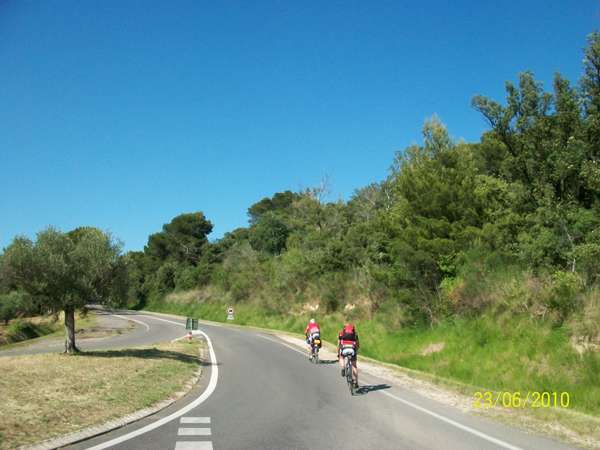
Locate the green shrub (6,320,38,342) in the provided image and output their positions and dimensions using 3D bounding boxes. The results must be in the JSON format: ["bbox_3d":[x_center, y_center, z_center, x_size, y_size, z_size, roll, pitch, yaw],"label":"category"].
[{"bbox_3d":[-16.200,6.250,34.500,1.900,1.300,1.600,0,-8,0],"label":"green shrub"}]

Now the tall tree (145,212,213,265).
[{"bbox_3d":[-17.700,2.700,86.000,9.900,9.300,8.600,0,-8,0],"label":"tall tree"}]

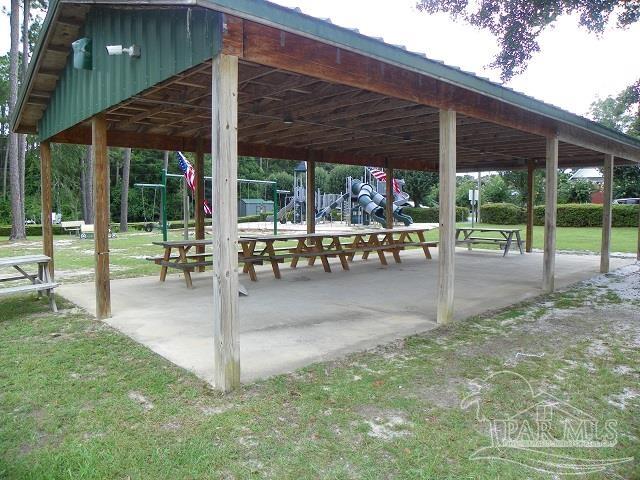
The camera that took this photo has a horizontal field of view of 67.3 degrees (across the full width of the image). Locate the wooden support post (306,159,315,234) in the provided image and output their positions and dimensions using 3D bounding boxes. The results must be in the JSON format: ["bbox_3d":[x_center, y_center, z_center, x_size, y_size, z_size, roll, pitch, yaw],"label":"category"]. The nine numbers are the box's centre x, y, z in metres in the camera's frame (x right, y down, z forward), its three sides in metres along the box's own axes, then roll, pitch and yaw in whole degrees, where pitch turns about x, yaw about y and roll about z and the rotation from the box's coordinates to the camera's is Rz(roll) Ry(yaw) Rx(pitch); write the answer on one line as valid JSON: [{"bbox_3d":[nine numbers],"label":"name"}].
[{"bbox_3d":[-0.229,-0.766,12.226,0.145,2.600,0.145,-4,6,-42],"label":"wooden support post"}]

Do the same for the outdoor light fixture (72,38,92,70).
[{"bbox_3d":[-2.818,-2.201,5.704,0.170,0.345,0.210,-4,6,-42],"label":"outdoor light fixture"}]

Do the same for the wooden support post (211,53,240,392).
[{"bbox_3d":[-0.708,-0.102,3.638,0.145,2.560,0.145,-4,6,-42],"label":"wooden support post"}]

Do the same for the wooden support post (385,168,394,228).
[{"bbox_3d":[2.071,-0.902,14.220,0.145,2.517,0.145,-4,6,-42],"label":"wooden support post"}]

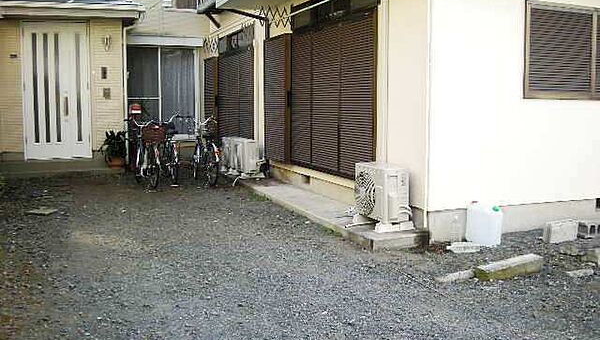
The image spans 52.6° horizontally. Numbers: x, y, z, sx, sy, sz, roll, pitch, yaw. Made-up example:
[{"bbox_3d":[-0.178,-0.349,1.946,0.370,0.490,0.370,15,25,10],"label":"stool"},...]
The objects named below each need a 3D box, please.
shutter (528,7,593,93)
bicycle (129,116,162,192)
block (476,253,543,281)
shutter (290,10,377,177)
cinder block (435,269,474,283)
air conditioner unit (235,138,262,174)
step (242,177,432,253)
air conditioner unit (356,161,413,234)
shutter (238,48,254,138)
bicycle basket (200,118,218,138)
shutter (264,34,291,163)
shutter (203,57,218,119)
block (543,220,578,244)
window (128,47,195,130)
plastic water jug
[{"bbox_3d":[2.672,-1.206,6.182,0.815,0.810,0.045,-2,7,-22],"label":"shutter"},{"bbox_3d":[-2.412,-0.289,9.338,0.500,1.040,1.620,-2,6,-22],"label":"bicycle"},{"bbox_3d":[1.650,0.772,4.805,0.580,0.115,0.135,-3,7,-29],"label":"block"},{"bbox_3d":[0.325,-0.913,7.674,0.070,1.842,2.488,-2,6,-22],"label":"shutter"},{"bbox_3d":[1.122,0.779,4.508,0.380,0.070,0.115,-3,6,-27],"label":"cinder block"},{"bbox_3d":[-0.892,-0.214,10.144,0.280,0.550,0.670,-2,6,-22],"label":"air conditioner unit"},{"bbox_3d":[0.092,0.441,7.730,0.620,0.125,4.600,-2,7,-22],"label":"step"},{"bbox_3d":[0.796,0.241,5.924,0.280,0.570,0.660,-2,6,-22],"label":"air conditioner unit"},{"bbox_3d":[-0.974,-1.223,10.805,0.050,1.842,0.905,-2,6,-22],"label":"shutter"},{"bbox_3d":[-1.380,-0.648,9.250,0.280,0.280,0.290,-2,6,-22],"label":"bicycle basket"},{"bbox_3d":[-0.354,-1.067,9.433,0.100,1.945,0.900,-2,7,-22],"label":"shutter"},{"bbox_3d":[-1.930,-1.476,13.332,0.100,1.905,0.890,-2,7,-22],"label":"shutter"},{"bbox_3d":[2.550,0.598,5.960,0.385,0.190,0.110,-3,7,-28],"label":"block"},{"bbox_3d":[-3.012,-1.652,13.100,1.599,1.972,0.100,-1,6,-15],"label":"window"},{"bbox_3d":[1.731,0.507,5.759,0.310,0.410,0.170,0,6,-3],"label":"plastic water jug"}]

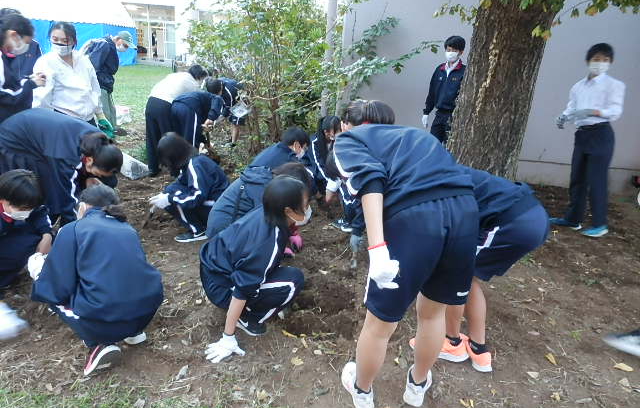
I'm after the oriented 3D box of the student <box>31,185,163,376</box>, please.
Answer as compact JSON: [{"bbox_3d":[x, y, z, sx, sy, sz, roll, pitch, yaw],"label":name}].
[{"bbox_3d":[-1.074,0.302,2.215,0.510,0.870,0.600,-14,26,-39],"label":"student"}]

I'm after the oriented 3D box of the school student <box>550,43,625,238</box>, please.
[{"bbox_3d":[2.290,-0.500,3.720,0.460,1.580,0.520,-7,21,-28],"label":"school student"}]

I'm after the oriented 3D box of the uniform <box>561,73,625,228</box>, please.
[{"bbox_3d":[2.443,-0.451,3.953,0.400,1.330,0.500,-8,22,-32],"label":"uniform"}]

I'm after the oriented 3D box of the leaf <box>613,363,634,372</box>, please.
[{"bbox_3d":[1.508,0.812,2.201,0.083,0.022,0.065,-8,23,-33],"label":"leaf"}]

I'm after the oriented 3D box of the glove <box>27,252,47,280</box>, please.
[{"bbox_3d":[-1.416,0.313,2.225,0.100,0.150,0.100,11,20,17],"label":"glove"}]

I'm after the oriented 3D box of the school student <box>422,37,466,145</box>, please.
[{"bbox_3d":[1.360,-0.953,4.815,0.500,1.650,0.310,13,21,24],"label":"school student"}]

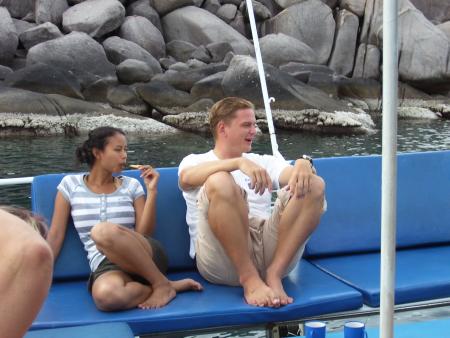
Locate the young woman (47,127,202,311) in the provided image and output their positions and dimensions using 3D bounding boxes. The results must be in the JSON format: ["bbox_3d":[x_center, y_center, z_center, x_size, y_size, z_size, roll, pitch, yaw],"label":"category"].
[{"bbox_3d":[-0.446,0.182,3.680,0.630,0.690,0.750,-1,7,-12],"label":"young woman"}]

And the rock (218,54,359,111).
[{"bbox_3d":[1.407,-1.837,18.444,2.871,1.262,1.740,0,7,0],"label":"rock"}]

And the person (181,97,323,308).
[{"bbox_3d":[0.108,0.103,3.610,0.580,0.820,0.640,-2,7,-15],"label":"person"}]

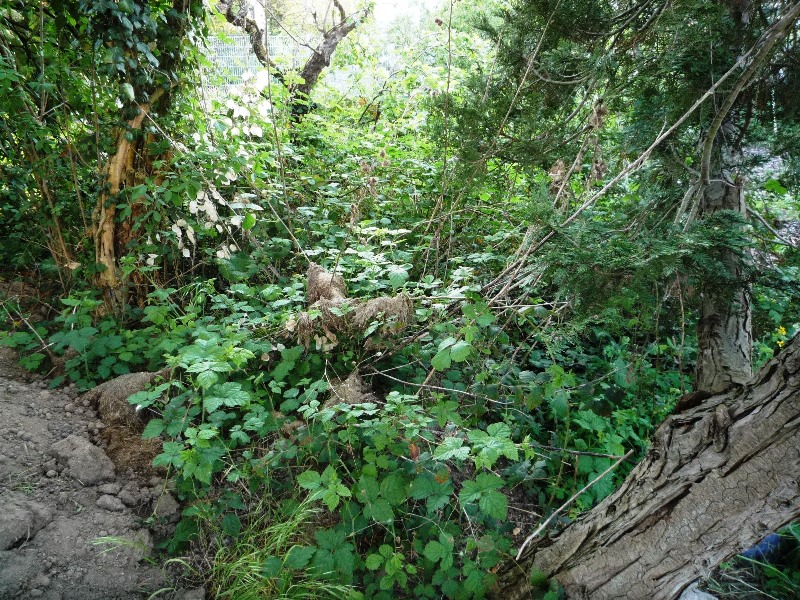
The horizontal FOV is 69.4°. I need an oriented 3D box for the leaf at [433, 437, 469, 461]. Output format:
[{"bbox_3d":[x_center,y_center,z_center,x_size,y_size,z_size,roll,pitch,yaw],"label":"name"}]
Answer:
[{"bbox_3d":[0.166,0.488,1.900,0.110,0.028,0.098,-21,40,-23],"label":"leaf"}]

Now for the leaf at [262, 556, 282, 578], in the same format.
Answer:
[{"bbox_3d":[-0.386,0.810,1.750,0.066,0.018,0.056,-23,51,-30],"label":"leaf"}]

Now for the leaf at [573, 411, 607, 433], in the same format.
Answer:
[{"bbox_3d":[0.771,0.494,2.350,0.125,0.030,0.115,26,47,38],"label":"leaf"}]

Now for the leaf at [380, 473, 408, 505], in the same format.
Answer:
[{"bbox_3d":[-0.016,0.555,1.700,0.075,0.022,0.098,23,59,14],"label":"leaf"}]

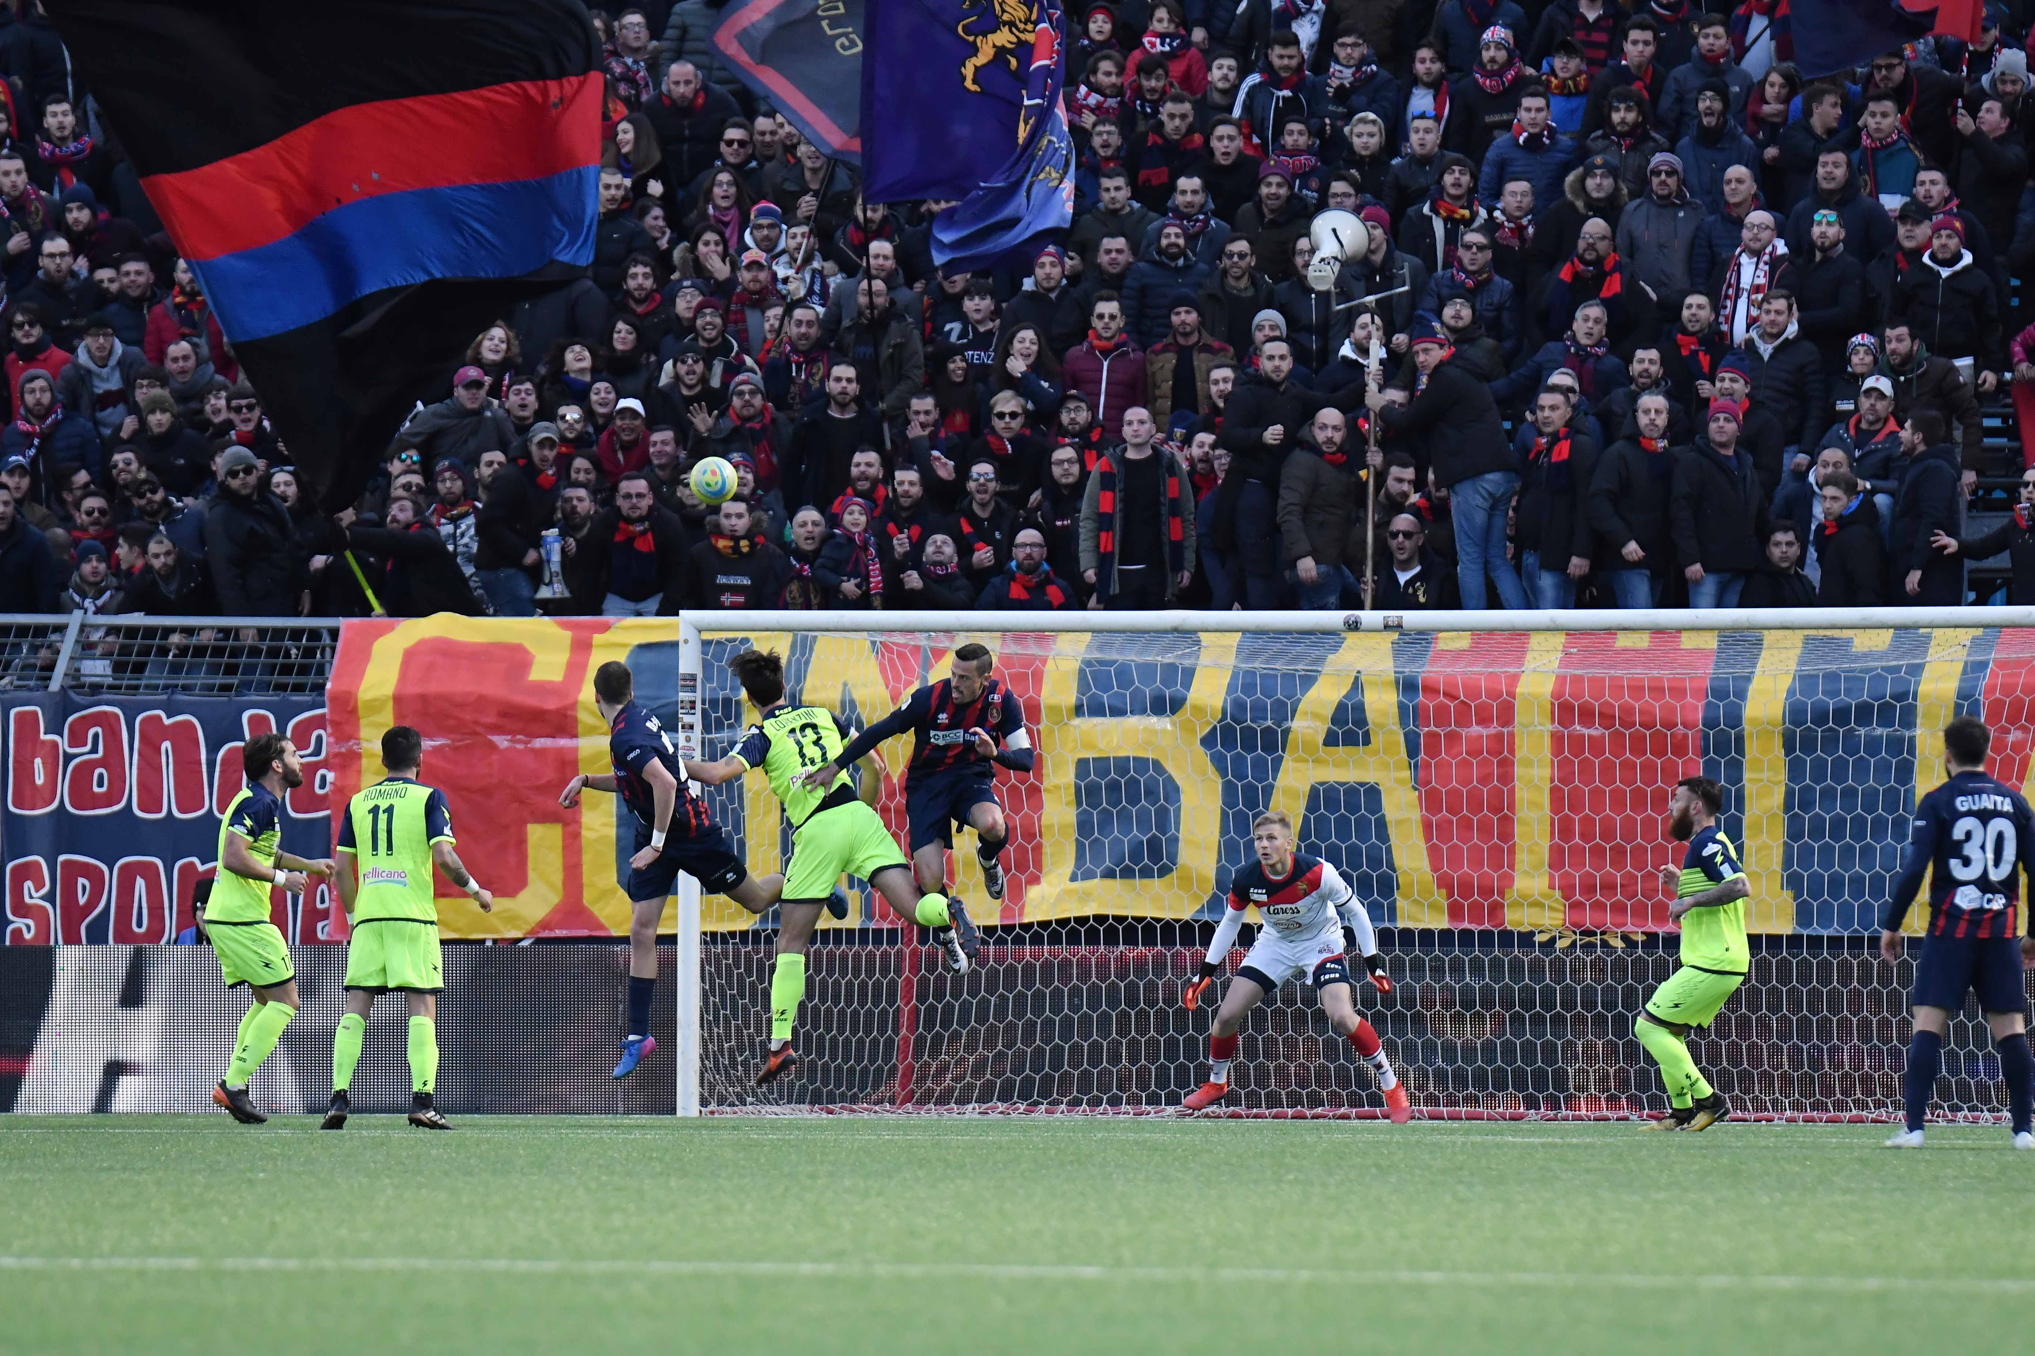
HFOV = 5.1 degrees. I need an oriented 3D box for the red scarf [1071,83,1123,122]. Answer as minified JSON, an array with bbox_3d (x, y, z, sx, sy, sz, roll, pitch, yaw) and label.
[{"bbox_3d":[0.445,-3.224,128.000,0.300,0.225,0.240,0,-1,-9],"label":"red scarf"}]

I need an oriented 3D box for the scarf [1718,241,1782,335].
[{"bbox_3d":[4.062,-2.149,127.000,0.370,0.570,0.260,0,-1,19],"label":"scarf"}]

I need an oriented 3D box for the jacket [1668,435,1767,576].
[{"bbox_3d":[3.741,-0.922,122.300,0.510,0.760,0.310,0,-1,-19],"label":"jacket"}]

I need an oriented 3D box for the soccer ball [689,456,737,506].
[{"bbox_3d":[-1.385,-0.901,104.700,0.220,0.220,0.220,0,-1,0],"label":"soccer ball"}]

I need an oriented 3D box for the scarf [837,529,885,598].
[{"bbox_3d":[-0.848,-0.625,124.000,0.260,0.370,0.190,0,-1,0],"label":"scarf"}]

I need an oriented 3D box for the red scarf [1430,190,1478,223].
[{"bbox_3d":[2.454,-2.647,128.500,0.280,0.200,0.240,0,-1,7],"label":"red scarf"}]

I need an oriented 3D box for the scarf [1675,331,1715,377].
[{"bbox_3d":[3.673,-1.749,124.000,0.235,0.260,0.200,0,-1,3],"label":"scarf"}]

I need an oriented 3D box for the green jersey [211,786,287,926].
[{"bbox_3d":[-3.520,0.790,104.300,0.310,0.660,0.500,8,-3,-17],"label":"green jersey"}]

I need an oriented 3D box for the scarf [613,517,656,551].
[{"bbox_3d":[-2.109,-0.788,126.000,0.240,0.200,0.220,0,-1,2],"label":"scarf"}]

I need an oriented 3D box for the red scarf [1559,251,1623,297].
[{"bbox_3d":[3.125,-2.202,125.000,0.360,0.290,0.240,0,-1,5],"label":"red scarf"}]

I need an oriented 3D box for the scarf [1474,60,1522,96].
[{"bbox_3d":[2.674,-3.344,127.500,0.275,0.205,0.240,0,-1,7],"label":"scarf"}]

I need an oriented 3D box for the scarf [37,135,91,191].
[{"bbox_3d":[-5.496,-2.981,132.000,0.330,0.300,0.250,0,-1,3],"label":"scarf"}]

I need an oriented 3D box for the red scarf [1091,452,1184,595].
[{"bbox_3d":[0.664,-0.834,125.000,0.490,0.800,0.270,0,-1,5],"label":"red scarf"}]

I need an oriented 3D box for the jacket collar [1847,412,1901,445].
[{"bbox_3d":[4.581,-1.336,122.500,0.290,0.180,0.220,0,-1,20],"label":"jacket collar"}]

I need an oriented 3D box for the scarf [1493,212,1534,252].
[{"bbox_3d":[2.735,-2.464,126.000,0.245,0.235,0.220,0,-1,3],"label":"scarf"}]

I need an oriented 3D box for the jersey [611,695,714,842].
[{"bbox_3d":[-1.622,0.419,104.000,0.320,0.660,0.500,-23,-4,31],"label":"jersey"}]

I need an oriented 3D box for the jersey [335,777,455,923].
[{"bbox_3d":[-2.760,0.762,101.500,0.520,0.650,0.290,0,-1,21],"label":"jersey"}]

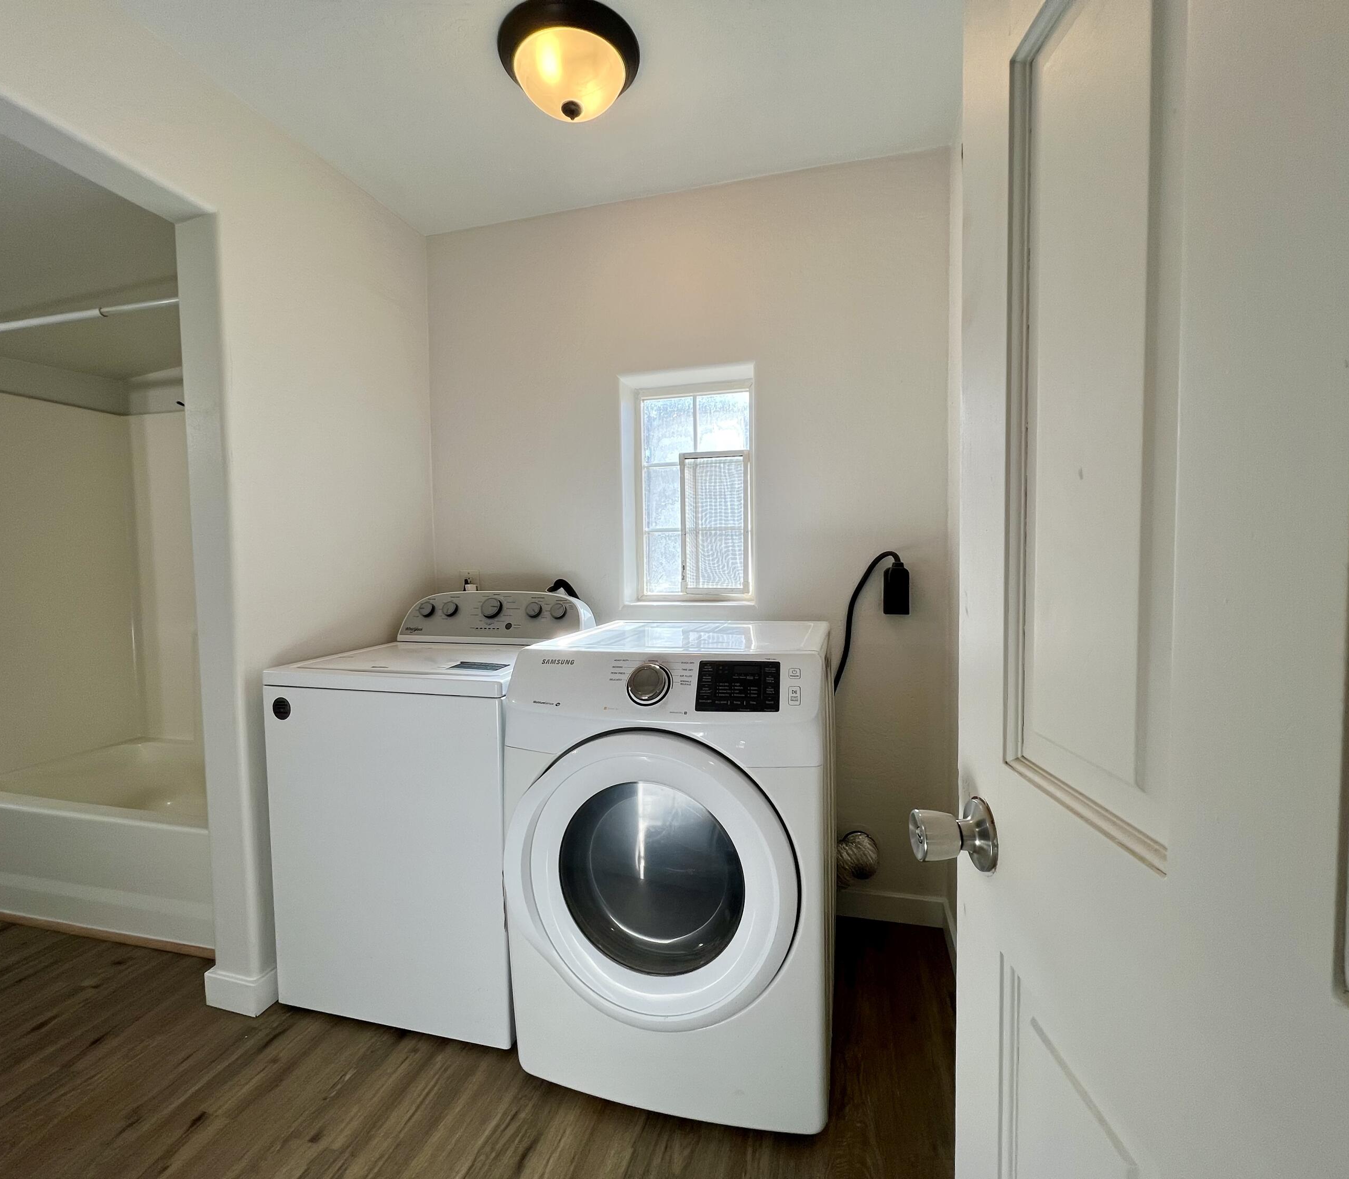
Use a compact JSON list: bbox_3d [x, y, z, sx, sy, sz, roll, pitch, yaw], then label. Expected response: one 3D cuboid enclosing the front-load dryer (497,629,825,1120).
[{"bbox_3d":[0.053,0.623,1.570,0.690,0.995,0.785,0,3,14],"label":"front-load dryer"}]

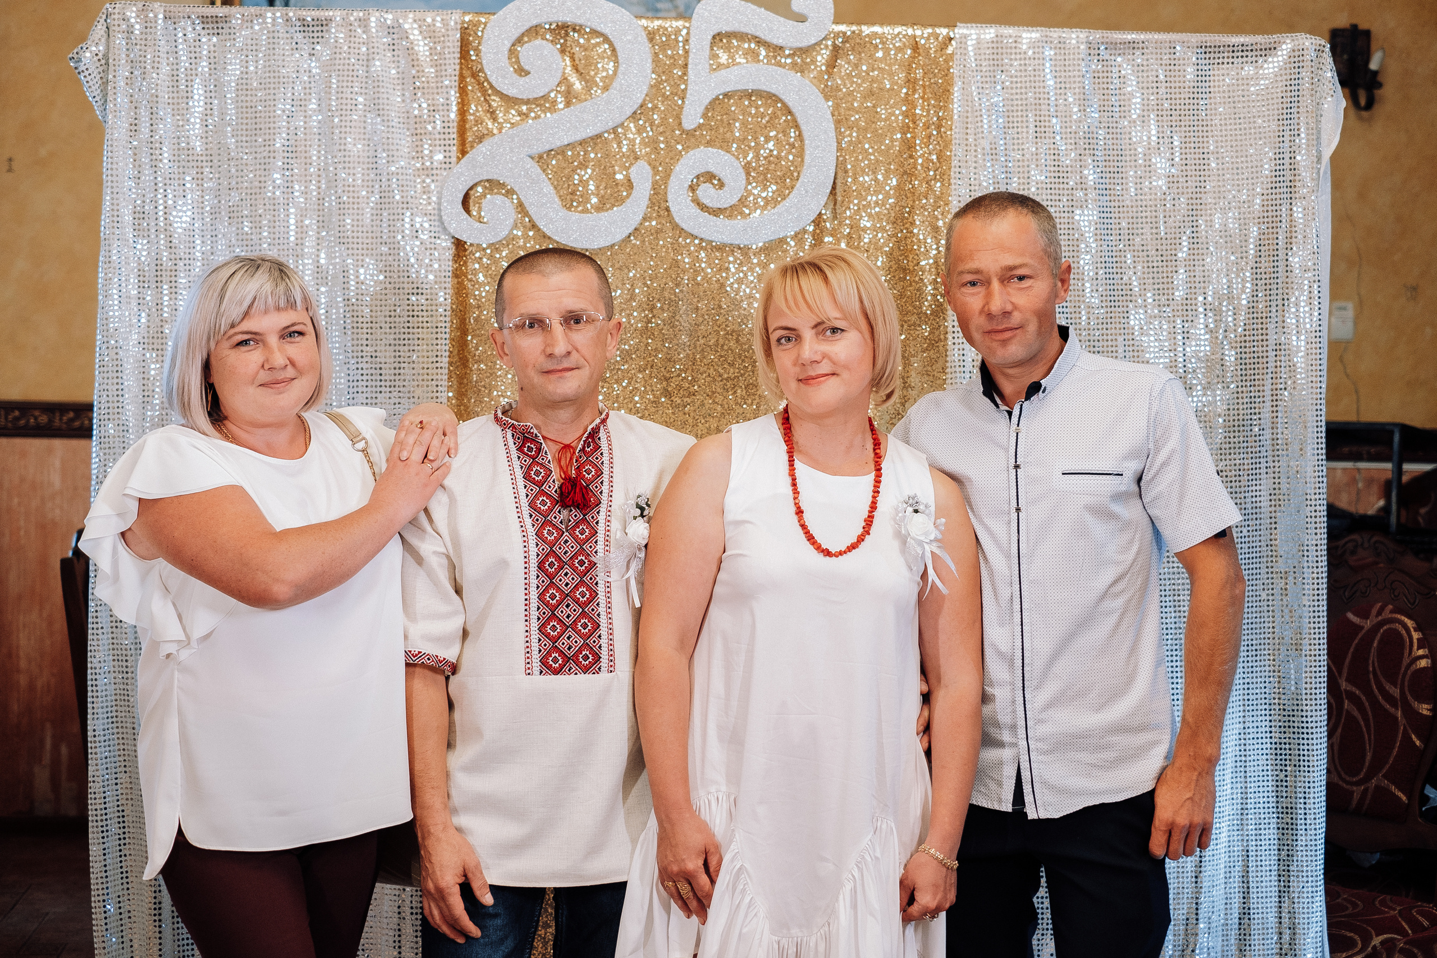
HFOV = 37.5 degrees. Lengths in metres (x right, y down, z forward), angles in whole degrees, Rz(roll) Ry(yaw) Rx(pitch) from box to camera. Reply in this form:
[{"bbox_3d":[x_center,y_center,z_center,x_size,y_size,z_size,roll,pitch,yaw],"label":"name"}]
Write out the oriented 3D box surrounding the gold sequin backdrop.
[{"bbox_3d":[-0.040,0.240,3.510,0.850,2.000,0.070,1,3,0],"label":"gold sequin backdrop"}]

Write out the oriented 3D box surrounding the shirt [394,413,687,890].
[{"bbox_3d":[-0.224,0.242,3.060,0.480,0.700,0.270,1,3,-7],"label":"shirt"}]

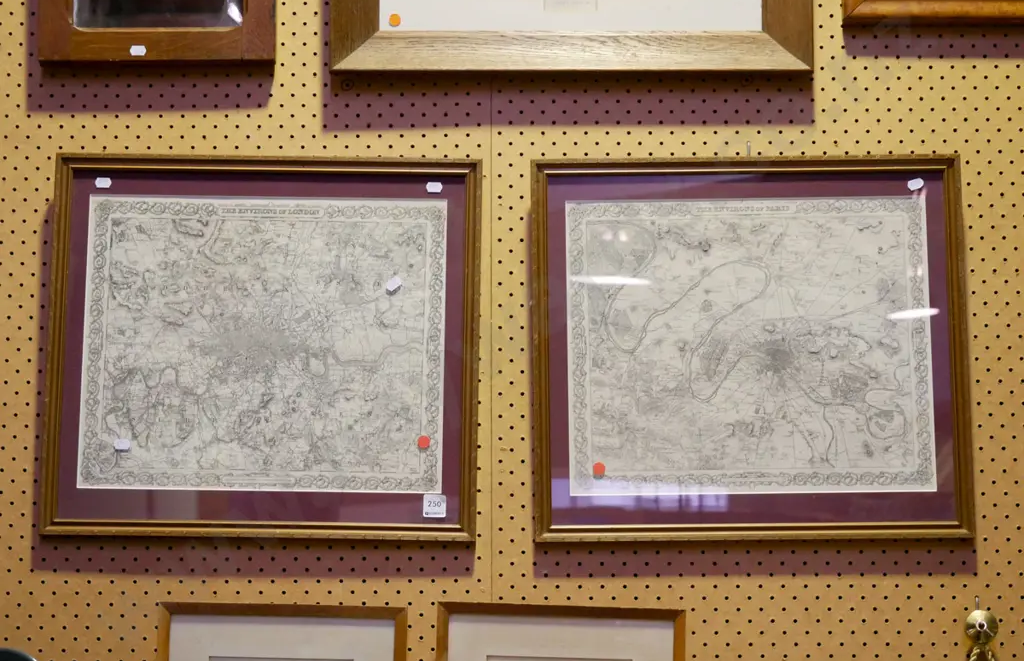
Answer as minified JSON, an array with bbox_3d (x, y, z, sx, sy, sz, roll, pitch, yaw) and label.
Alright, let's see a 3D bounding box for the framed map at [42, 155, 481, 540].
[{"bbox_3d":[-0.278,0.018,2.396,0.482,0.430,0.025,1,-8,0],"label":"framed map"}]

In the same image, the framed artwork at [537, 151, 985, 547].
[{"bbox_3d":[0.266,0.019,2.393,0.484,0.431,0.025,-1,-8,1],"label":"framed artwork"}]

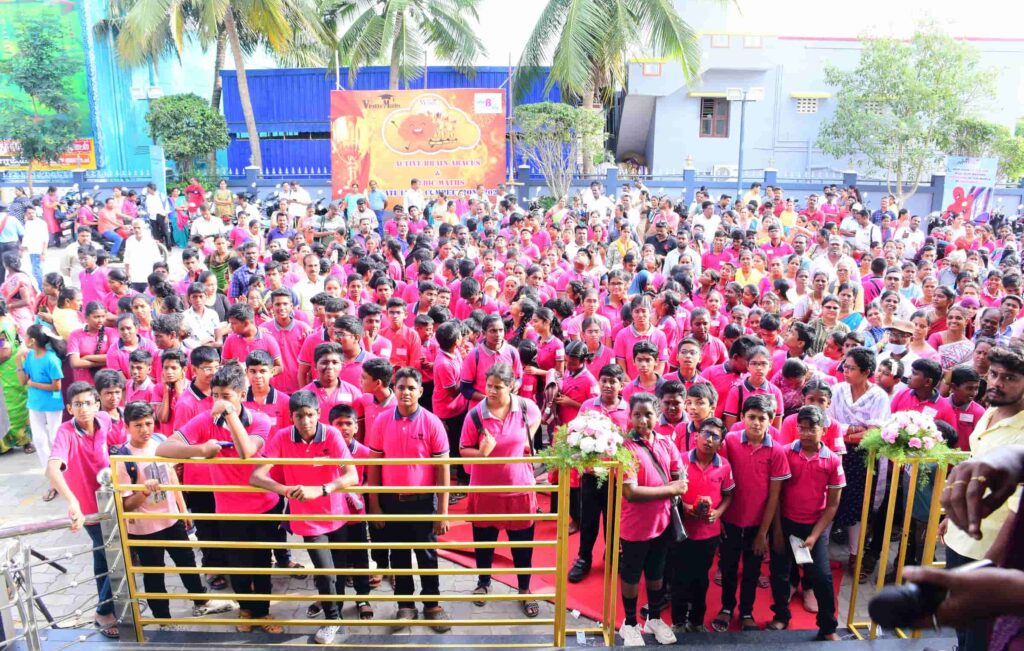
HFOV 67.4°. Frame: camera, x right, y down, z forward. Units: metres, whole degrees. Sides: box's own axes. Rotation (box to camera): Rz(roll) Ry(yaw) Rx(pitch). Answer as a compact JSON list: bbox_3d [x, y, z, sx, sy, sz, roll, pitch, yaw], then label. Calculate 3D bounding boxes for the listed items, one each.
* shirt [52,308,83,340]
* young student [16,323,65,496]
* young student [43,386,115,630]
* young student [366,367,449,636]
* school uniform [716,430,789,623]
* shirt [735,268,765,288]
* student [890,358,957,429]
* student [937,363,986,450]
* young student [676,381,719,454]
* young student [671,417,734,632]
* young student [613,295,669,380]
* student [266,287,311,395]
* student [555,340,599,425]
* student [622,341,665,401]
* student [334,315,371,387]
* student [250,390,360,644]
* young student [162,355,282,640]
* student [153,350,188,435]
[{"bbox_3d":[-4.040,0.133,6.996,0.300,0.530,0.360,-4,15,-17],"label":"shirt"},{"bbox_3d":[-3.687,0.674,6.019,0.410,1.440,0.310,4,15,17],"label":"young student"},{"bbox_3d":[-2.450,1.041,4.443,0.420,1.541,0.460,-4,14,-17],"label":"young student"},{"bbox_3d":[-0.594,0.994,4.450,0.490,1.590,0.330,1,14,3],"label":"young student"},{"bbox_3d":[1.410,1.165,4.464,0.410,1.160,0.280,3,14,11],"label":"school uniform"},{"bbox_3d":[2.699,-0.390,8.766,0.380,0.550,0.240,2,14,8],"label":"shirt"},{"bbox_3d":[2.735,0.917,5.093,0.440,1.455,0.280,6,15,23],"label":"student"},{"bbox_3d":[2.820,0.954,4.979,0.420,1.460,0.300,-2,14,-8],"label":"student"},{"bbox_3d":[1.054,0.974,4.443,0.400,1.360,0.270,7,15,26],"label":"young student"},{"bbox_3d":[1.112,1.150,4.461,0.410,1.309,0.320,3,14,11],"label":"young student"},{"bbox_3d":[1.032,0.555,6.167,0.450,1.640,0.280,1,14,6],"label":"young student"},{"bbox_3d":[-1.593,0.559,5.527,0.470,1.670,0.300,-3,14,-12],"label":"student"},{"bbox_3d":[0.470,0.808,5.620,0.420,1.444,0.360,8,16,31],"label":"student"},{"bbox_3d":[0.932,0.819,5.365,0.420,1.480,0.290,2,14,8],"label":"student"},{"bbox_3d":[-1.180,0.671,5.966,0.460,1.550,0.340,10,17,37],"label":"student"},{"bbox_3d":[-1.102,1.014,4.124,0.560,1.430,0.480,-2,13,-8],"label":"student"},{"bbox_3d":[-1.630,0.977,4.466,0.580,1.655,0.480,-1,14,-3],"label":"young student"},{"bbox_3d":[-2.290,0.865,5.350,0.420,1.460,0.340,-1,14,-5],"label":"student"}]

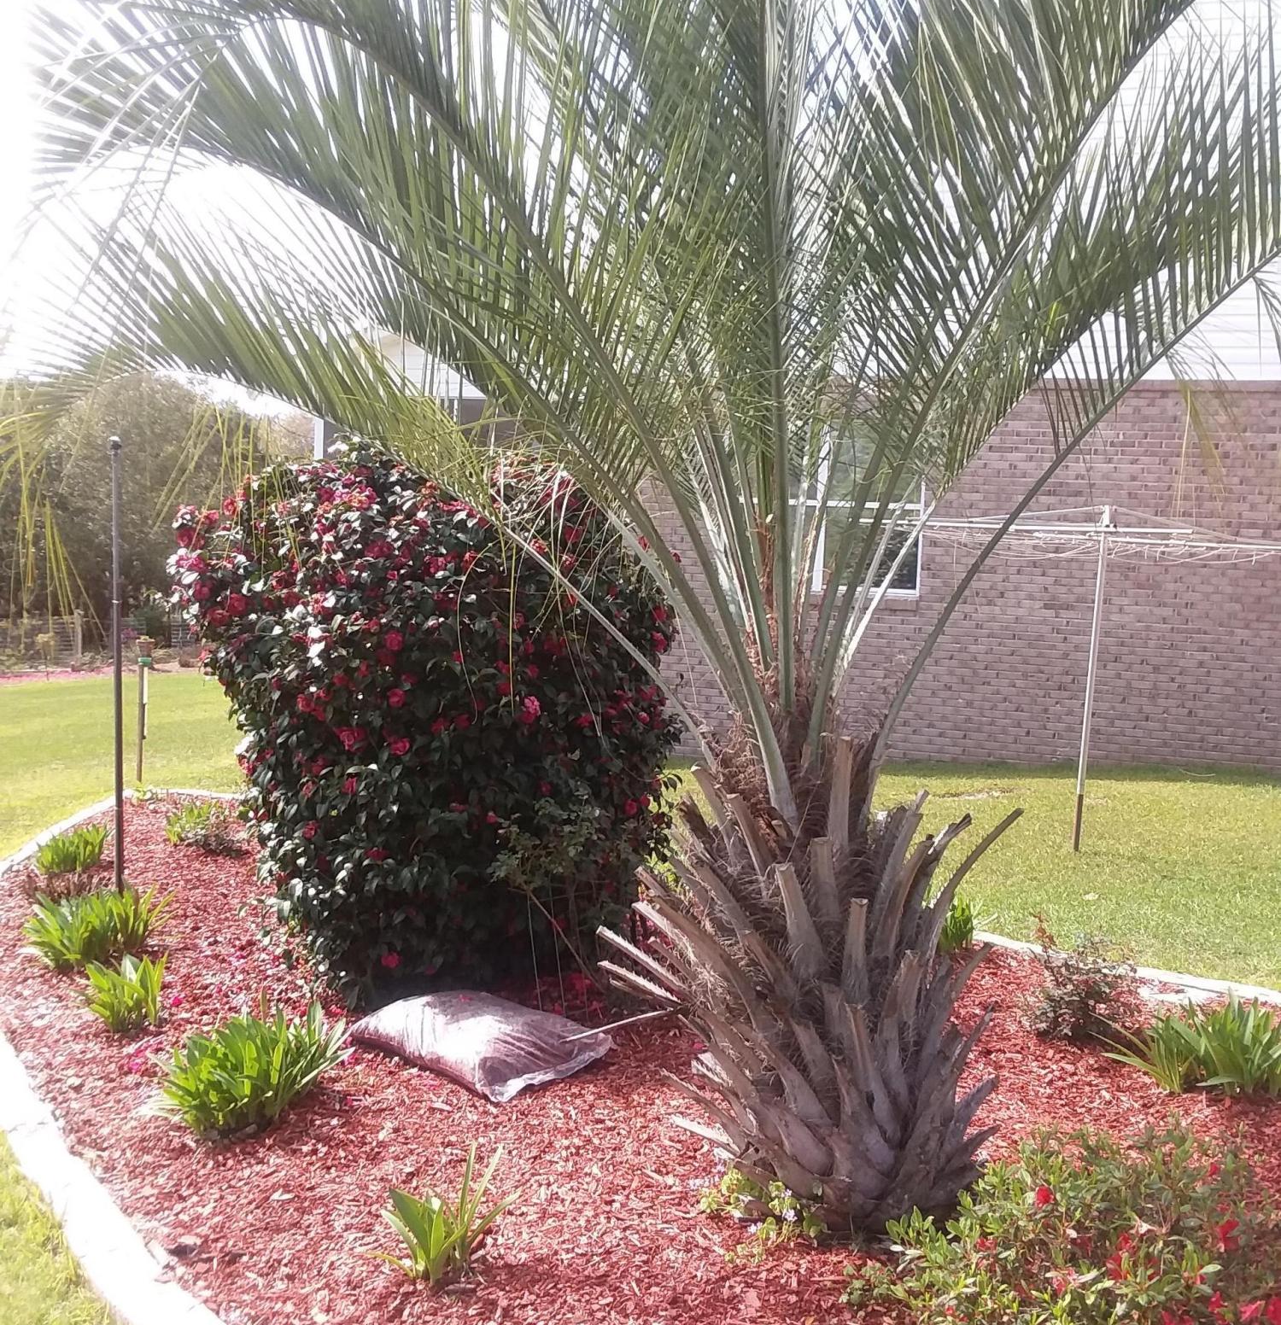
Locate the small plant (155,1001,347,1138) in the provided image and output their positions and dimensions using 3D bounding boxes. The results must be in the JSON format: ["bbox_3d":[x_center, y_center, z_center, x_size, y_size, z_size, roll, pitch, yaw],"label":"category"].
[{"bbox_3d":[-0.993,1.022,3.662,0.460,0.250,0.340,-2,7,-39],"label":"small plant"}]

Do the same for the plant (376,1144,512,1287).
[{"bbox_3d":[-0.395,1.117,2.916,0.265,0.250,0.220,2,5,-7],"label":"plant"}]

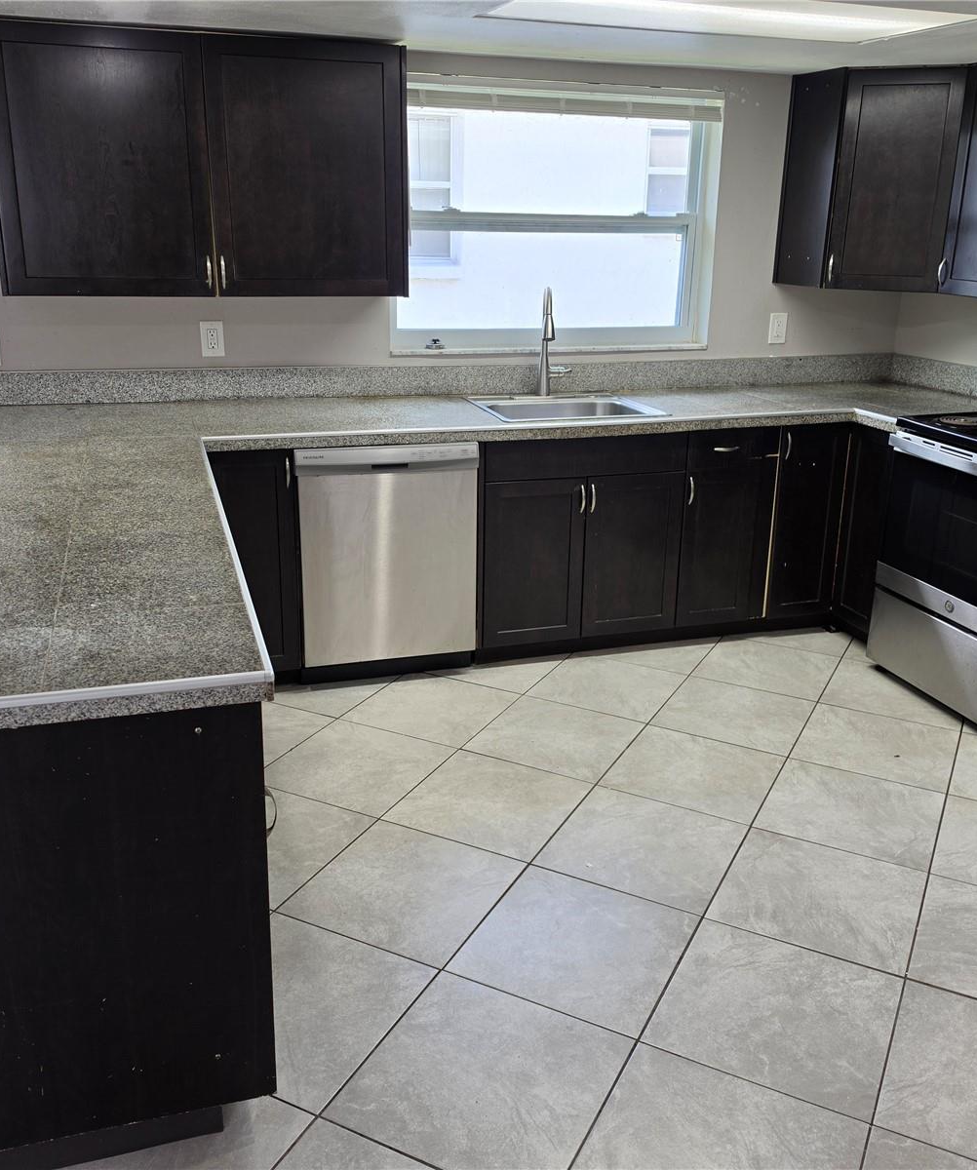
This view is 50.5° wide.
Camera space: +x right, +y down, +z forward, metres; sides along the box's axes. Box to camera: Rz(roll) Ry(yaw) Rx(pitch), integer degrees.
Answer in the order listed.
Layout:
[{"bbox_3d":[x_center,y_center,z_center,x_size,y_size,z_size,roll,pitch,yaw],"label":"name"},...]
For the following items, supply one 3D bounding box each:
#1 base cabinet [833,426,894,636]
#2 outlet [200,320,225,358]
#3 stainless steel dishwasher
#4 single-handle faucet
[{"bbox_3d":[1.705,-0.191,3.993,0.621,0.849,0.293,-5,20,-17],"label":"base cabinet"},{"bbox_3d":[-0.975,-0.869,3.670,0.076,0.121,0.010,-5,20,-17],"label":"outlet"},{"bbox_3d":[-0.419,-0.162,3.750,0.604,0.808,0.620,-5,20,-17],"label":"stainless steel dishwasher"},{"bbox_3d":[0.254,-0.889,3.829,0.130,0.400,0.235,0,19,-3],"label":"single-handle faucet"}]

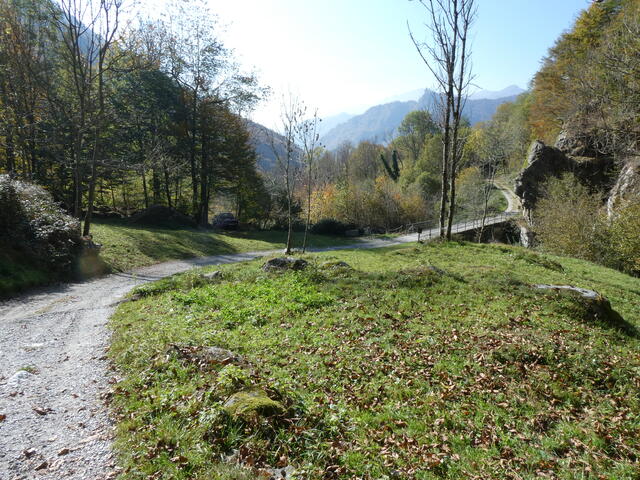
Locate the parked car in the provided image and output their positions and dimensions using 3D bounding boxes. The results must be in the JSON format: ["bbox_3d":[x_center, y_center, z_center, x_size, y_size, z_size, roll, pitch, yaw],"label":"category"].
[{"bbox_3d":[-8.500,-1.670,40.000,1.750,1.500,4.100,-2,6,-22],"label":"parked car"}]

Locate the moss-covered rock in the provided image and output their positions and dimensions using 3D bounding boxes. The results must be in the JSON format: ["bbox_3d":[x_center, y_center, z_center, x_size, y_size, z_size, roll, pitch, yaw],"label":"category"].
[{"bbox_3d":[-0.478,1.175,3.200,0.420,0.150,0.290,-1,6,-6],"label":"moss-covered rock"}]

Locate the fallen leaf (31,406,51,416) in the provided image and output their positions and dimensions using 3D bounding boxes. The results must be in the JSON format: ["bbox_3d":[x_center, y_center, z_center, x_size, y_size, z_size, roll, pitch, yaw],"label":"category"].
[{"bbox_3d":[-1.977,1.217,3.150,0.105,0.030,0.075,-3,7,-27],"label":"fallen leaf"}]

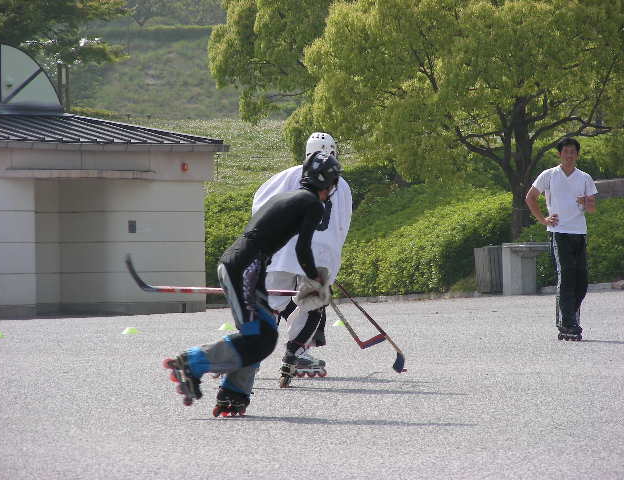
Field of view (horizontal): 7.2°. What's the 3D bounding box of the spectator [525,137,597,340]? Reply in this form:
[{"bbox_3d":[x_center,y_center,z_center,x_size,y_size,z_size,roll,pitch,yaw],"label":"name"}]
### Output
[{"bbox_3d":[2.193,-0.013,43.900,0.630,1.800,0.400,0,0,-10],"label":"spectator"}]

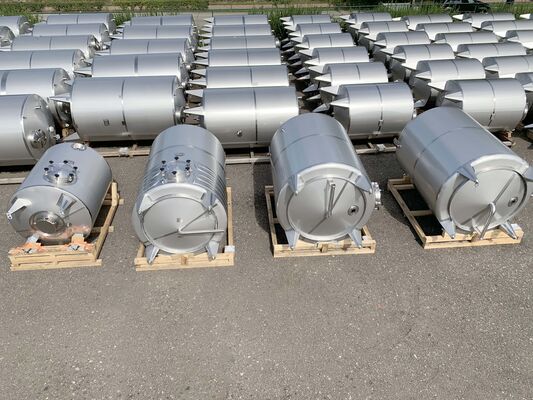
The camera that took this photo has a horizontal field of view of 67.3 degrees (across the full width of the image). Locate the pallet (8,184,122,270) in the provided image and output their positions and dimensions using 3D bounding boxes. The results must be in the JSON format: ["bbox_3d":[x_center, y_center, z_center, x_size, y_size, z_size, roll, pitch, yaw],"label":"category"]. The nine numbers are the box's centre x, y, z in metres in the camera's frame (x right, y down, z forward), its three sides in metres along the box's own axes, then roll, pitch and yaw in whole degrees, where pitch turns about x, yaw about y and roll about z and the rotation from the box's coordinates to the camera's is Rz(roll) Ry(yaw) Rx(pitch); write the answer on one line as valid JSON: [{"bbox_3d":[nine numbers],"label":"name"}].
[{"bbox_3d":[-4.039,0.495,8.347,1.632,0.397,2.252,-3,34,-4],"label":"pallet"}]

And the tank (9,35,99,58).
[{"bbox_3d":[-8.388,-5.582,15.718,3.411,1.561,1.561,-3,34,-5],"label":"tank"}]

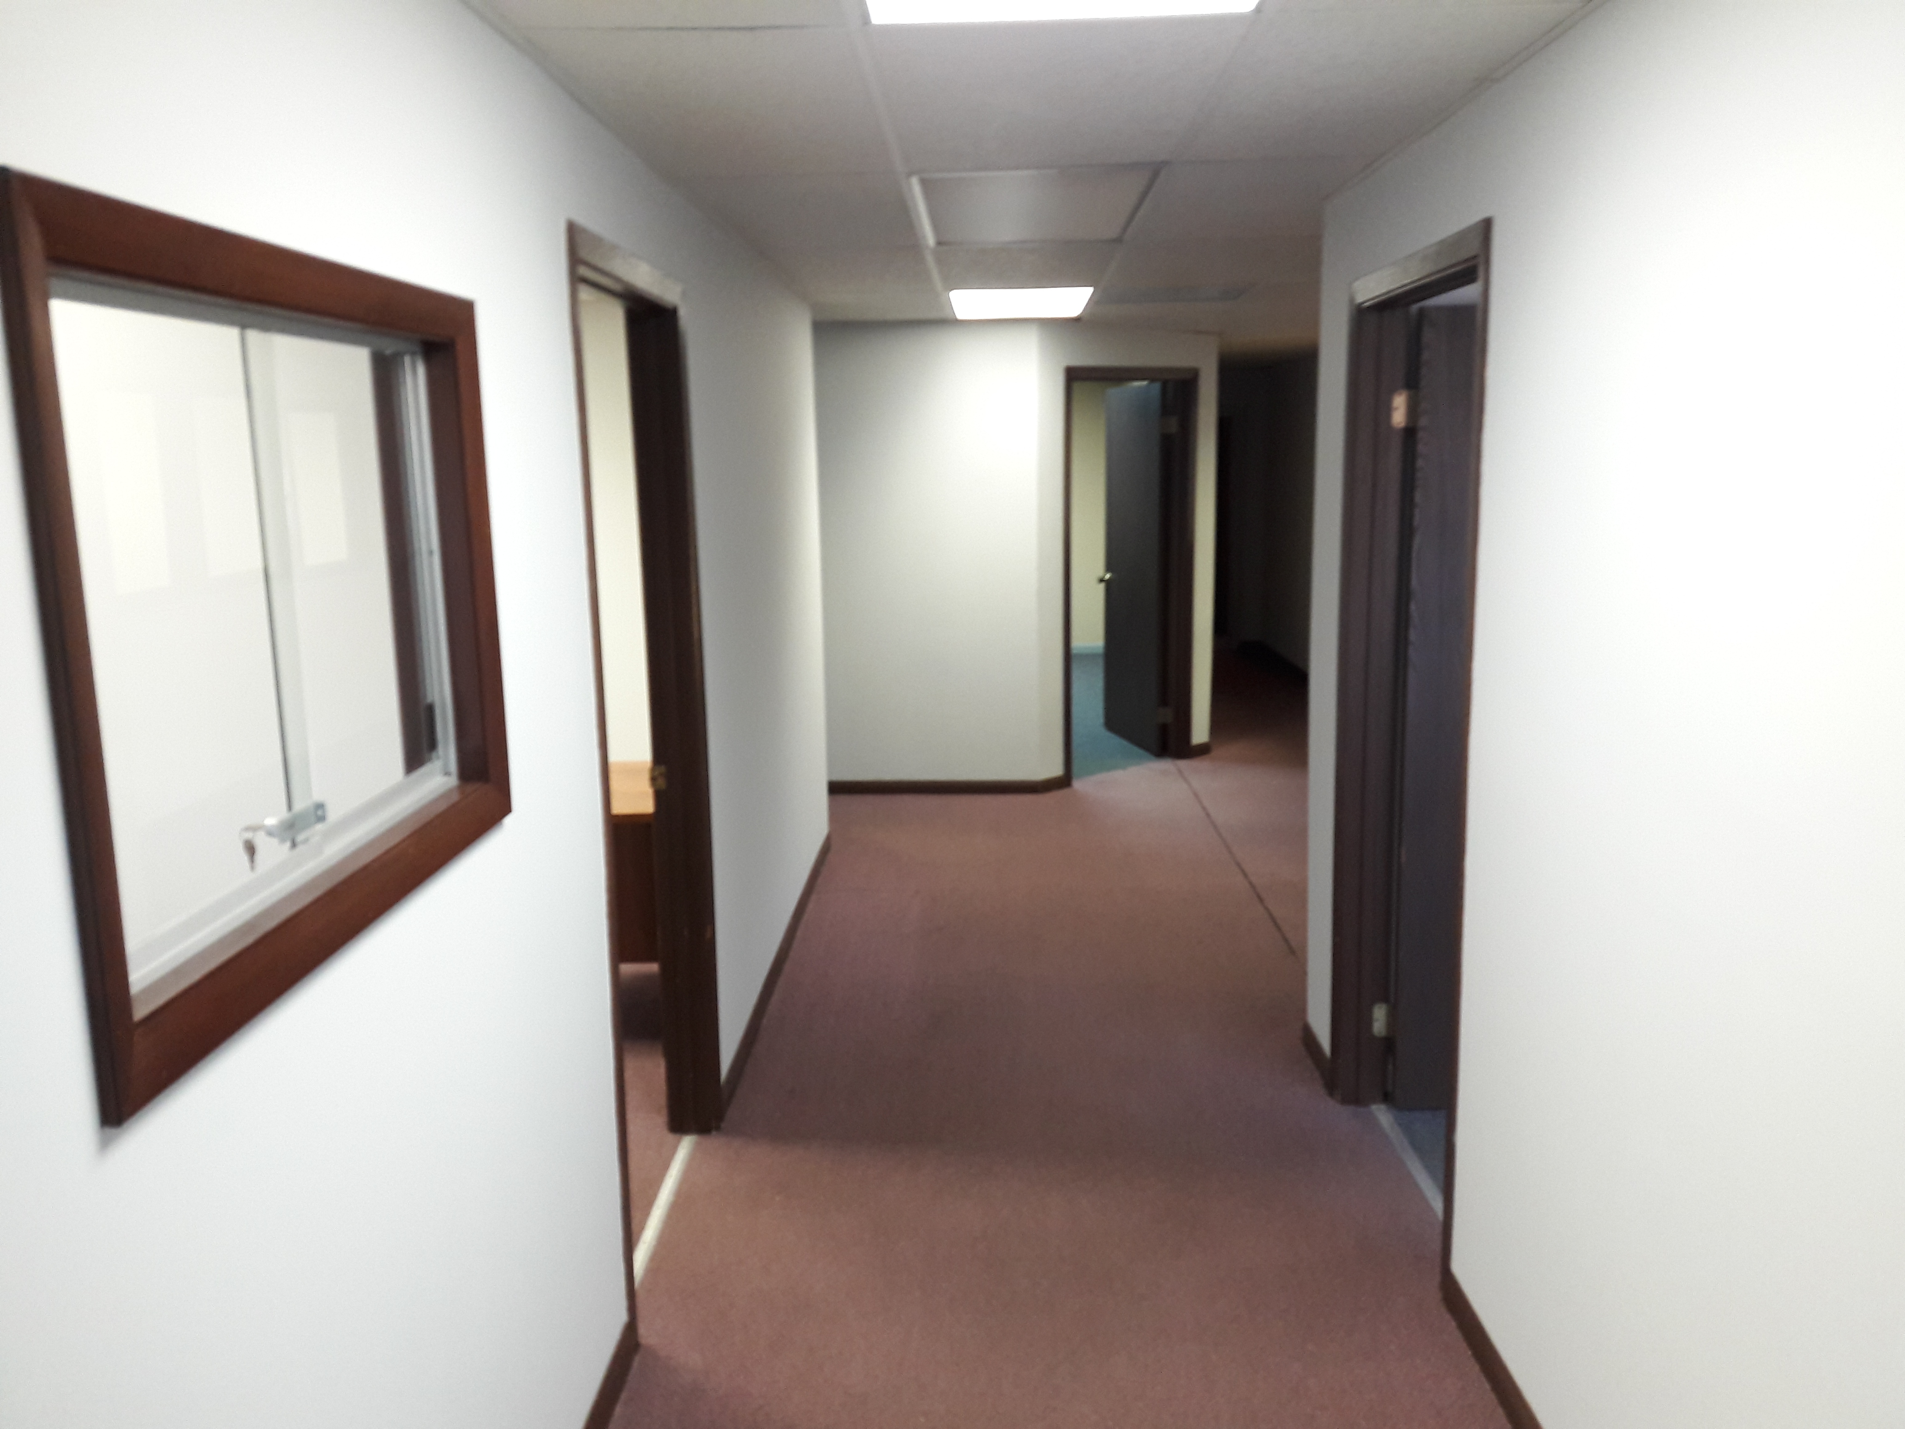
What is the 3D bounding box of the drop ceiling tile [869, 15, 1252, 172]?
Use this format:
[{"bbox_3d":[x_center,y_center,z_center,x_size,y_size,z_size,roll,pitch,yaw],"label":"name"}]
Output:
[{"bbox_3d":[0.184,-1.188,3.006,0.610,0.020,1.220,-1,9,2],"label":"drop ceiling tile"}]

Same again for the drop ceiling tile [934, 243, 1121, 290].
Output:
[{"bbox_3d":[0.233,-1.556,5.330,0.610,0.018,1.220,-1,9,2],"label":"drop ceiling tile"}]

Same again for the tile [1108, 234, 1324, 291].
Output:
[{"bbox_3d":[0.852,-1.586,5.399,0.610,0.020,1.220,-1,9,2],"label":"tile"}]

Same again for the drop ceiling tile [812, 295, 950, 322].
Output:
[{"bbox_3d":[-0.322,-1.760,6.628,0.570,0.018,1.230,-1,9,2],"label":"drop ceiling tile"}]

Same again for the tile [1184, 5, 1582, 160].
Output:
[{"bbox_3d":[0.735,-1.197,2.991,0.494,0.020,1.220,-1,9,2],"label":"tile"}]

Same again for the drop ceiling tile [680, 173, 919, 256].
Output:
[{"bbox_3d":[-0.374,-1.350,4.144,0.539,0.018,1.220,-1,9,2],"label":"drop ceiling tile"}]

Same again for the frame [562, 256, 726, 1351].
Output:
[{"bbox_3d":[-0.707,0.103,3.377,0.150,2.115,1.020,-1,9,2],"label":"frame"}]

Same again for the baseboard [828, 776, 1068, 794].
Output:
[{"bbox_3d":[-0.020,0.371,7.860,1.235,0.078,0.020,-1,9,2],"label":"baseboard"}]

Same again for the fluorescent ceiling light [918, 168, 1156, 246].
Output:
[{"bbox_3d":[0.200,-1.363,4.126,0.600,0.060,1.210,-1,9,2],"label":"fluorescent ceiling light"}]

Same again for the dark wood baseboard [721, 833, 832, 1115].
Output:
[{"bbox_3d":[-0.571,0.786,5.388,0.015,0.082,2.800,-1,9,2],"label":"dark wood baseboard"}]

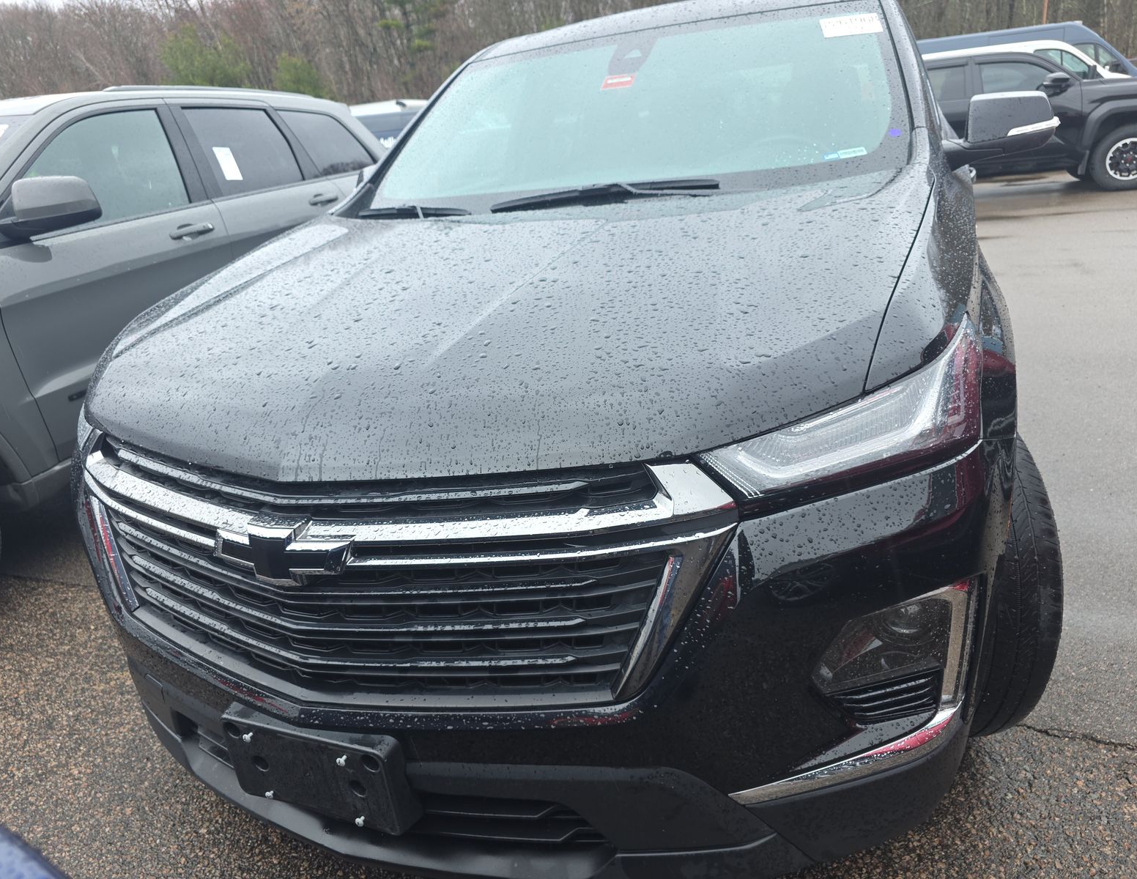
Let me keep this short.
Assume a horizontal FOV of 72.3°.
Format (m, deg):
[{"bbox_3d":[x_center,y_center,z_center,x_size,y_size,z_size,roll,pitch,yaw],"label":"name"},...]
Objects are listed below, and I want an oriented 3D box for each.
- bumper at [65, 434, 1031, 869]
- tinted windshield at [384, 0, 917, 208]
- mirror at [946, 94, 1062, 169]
[{"bbox_3d":[-0.287,0.296,1.450,1.970,0.680,0.680,3,23,23],"label":"bumper"},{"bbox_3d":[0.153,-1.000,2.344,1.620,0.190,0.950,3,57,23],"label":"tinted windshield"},{"bbox_3d":[1.108,-0.795,2.006,0.260,0.190,0.200,3,23,23],"label":"mirror"}]

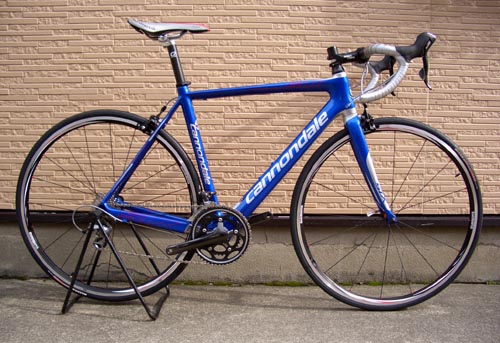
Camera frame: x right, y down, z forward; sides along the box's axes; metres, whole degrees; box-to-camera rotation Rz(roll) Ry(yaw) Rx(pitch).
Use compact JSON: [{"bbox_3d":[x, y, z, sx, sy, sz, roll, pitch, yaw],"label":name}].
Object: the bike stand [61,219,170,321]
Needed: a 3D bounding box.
[{"bbox_3d":[-0.461,0.307,1.757,0.330,0.325,0.290,1,5,1],"label":"bike stand"}]

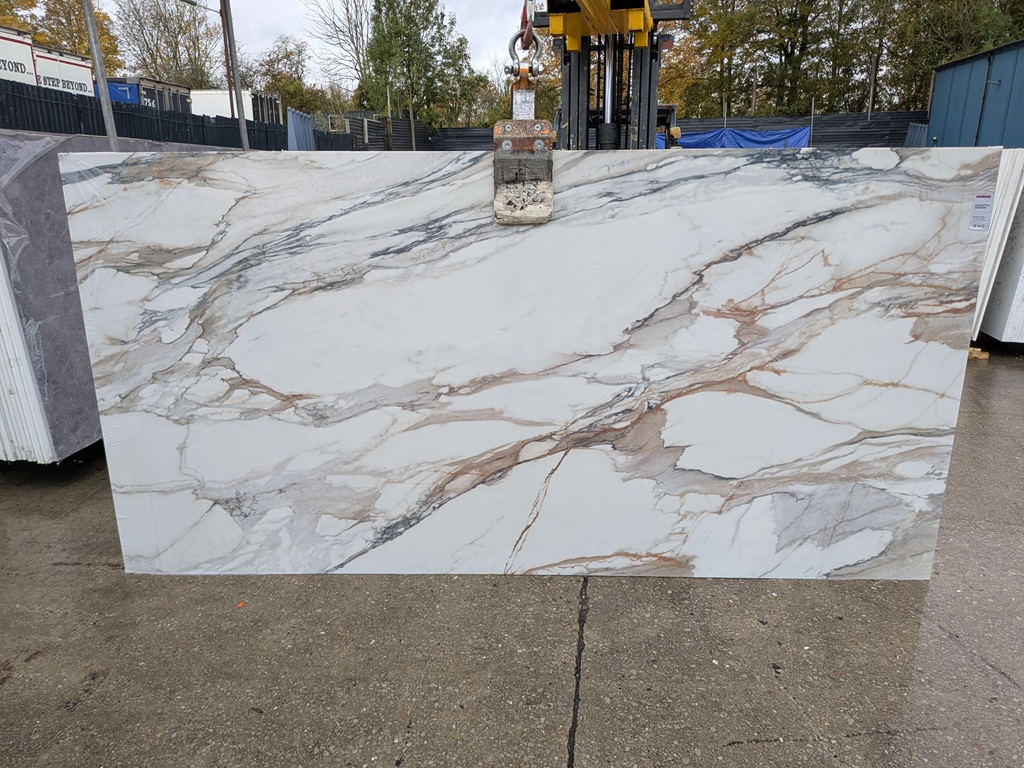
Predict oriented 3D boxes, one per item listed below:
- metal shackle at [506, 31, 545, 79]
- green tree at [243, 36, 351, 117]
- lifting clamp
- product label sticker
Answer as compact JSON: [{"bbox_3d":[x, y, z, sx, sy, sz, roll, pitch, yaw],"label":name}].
[{"bbox_3d":[0.042,-1.089,2.341,0.132,0.142,0.052,0,15,1],"label":"metal shackle"},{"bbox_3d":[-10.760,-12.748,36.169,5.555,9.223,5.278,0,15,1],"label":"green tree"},{"bbox_3d":[0.041,-0.857,2.403,0.198,0.621,0.170,0,15,1],"label":"lifting clamp"},{"bbox_3d":[1.609,-0.590,2.430,0.065,0.123,0.001,0,15,1],"label":"product label sticker"}]

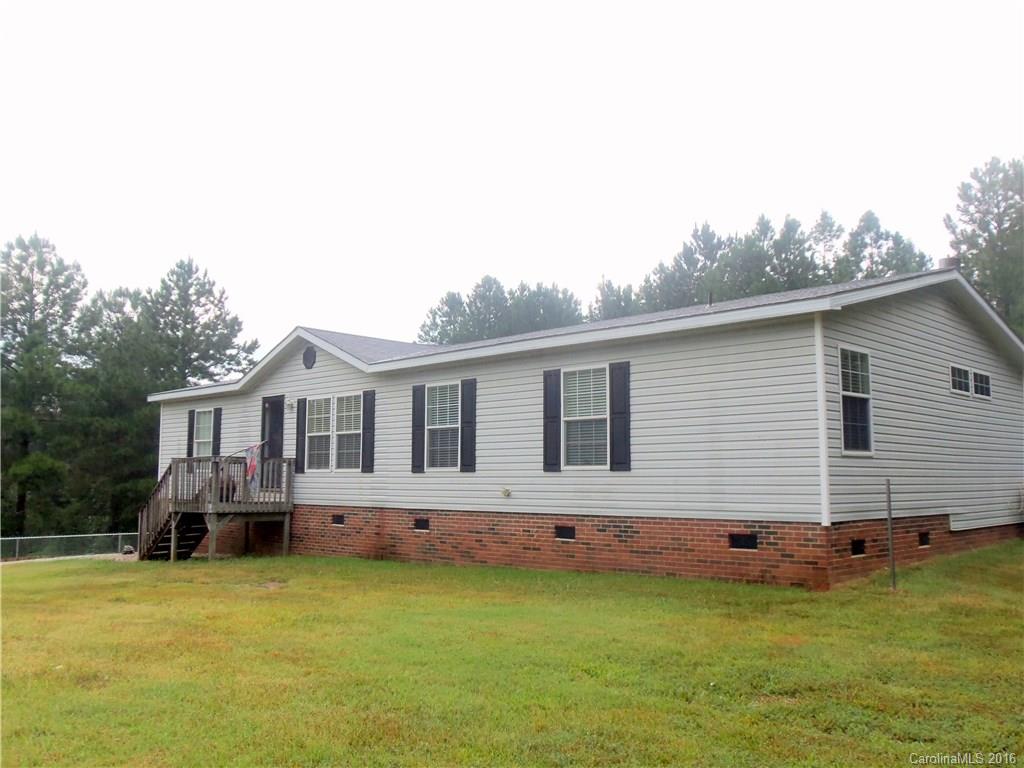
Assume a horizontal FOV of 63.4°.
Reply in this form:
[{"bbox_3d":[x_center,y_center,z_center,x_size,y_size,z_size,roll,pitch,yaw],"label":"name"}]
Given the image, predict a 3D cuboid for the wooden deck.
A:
[{"bbox_3d":[-6.475,2.745,18.048,3.245,2.200,1.780,-6,-9,44],"label":"wooden deck"}]

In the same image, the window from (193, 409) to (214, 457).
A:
[{"bbox_3d":[-7.578,1.382,20.321,0.890,1.520,0.090,-6,-9,41],"label":"window"}]

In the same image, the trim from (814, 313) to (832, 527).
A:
[{"bbox_3d":[3.858,0.422,10.300,0.080,2.646,0.080,-6,-9,44],"label":"trim"}]

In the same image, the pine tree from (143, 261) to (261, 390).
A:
[{"bbox_3d":[-14.800,1.146,38.205,6.200,14.200,6.200,0,-6,0],"label":"pine tree"}]

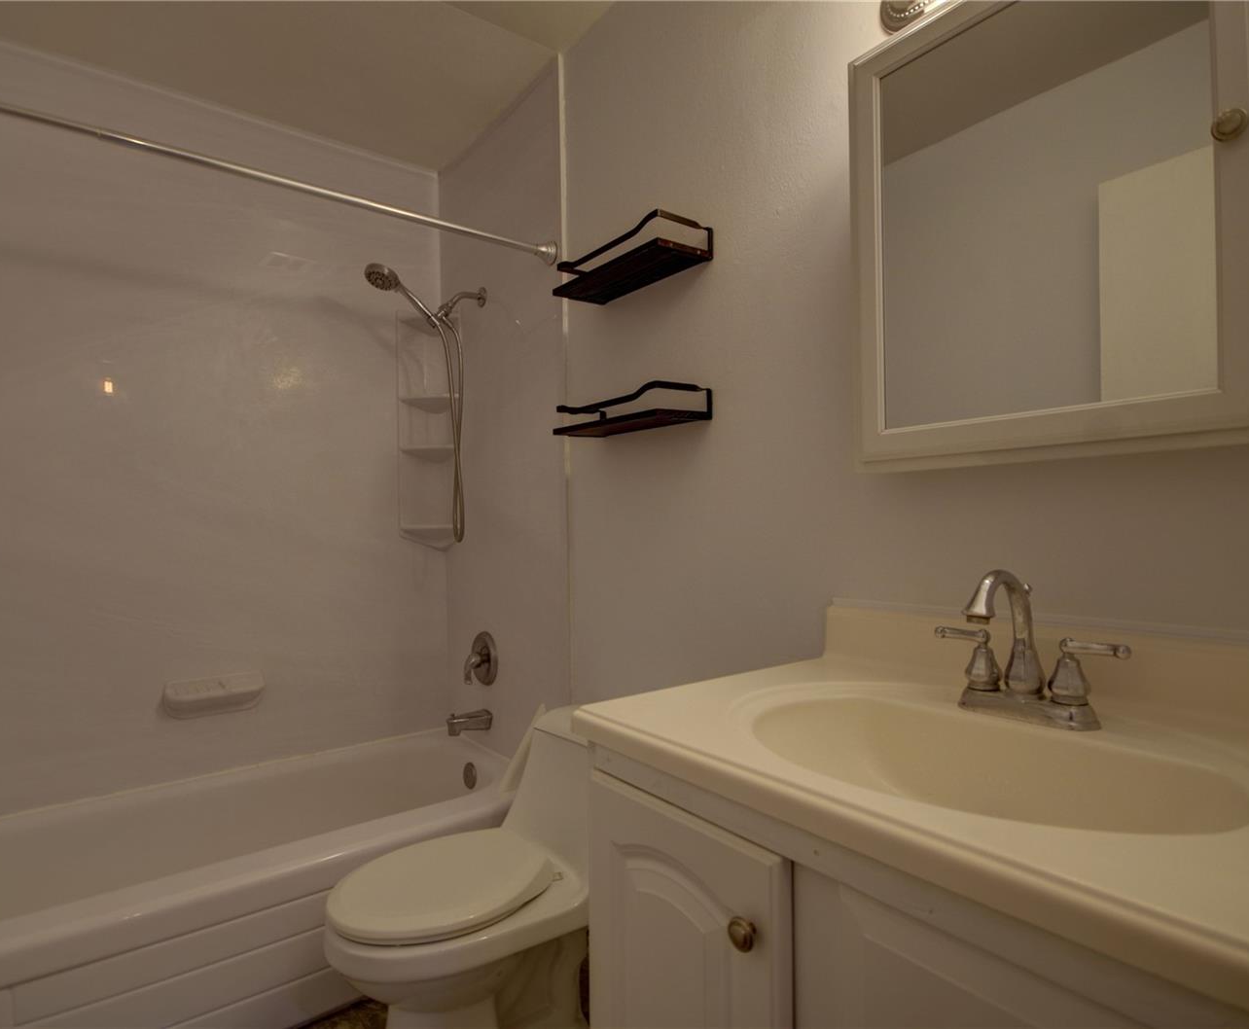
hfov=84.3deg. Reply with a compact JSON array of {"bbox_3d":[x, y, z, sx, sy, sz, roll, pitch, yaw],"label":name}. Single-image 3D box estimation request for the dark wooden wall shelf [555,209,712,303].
[{"bbox_3d":[0.008,-0.585,1.605,0.150,0.076,0.401,0,-1,-38],"label":"dark wooden wall shelf"}]

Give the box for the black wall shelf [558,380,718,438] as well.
[{"bbox_3d":[0.009,-0.237,1.606,0.150,0.073,0.401,0,-1,-38],"label":"black wall shelf"}]

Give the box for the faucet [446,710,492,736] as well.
[{"bbox_3d":[-0.517,0.695,2.295,0.141,0.066,0.062,0,-1,-38],"label":"faucet"}]

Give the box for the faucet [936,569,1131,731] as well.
[{"bbox_3d":[0.459,0.159,0.835,0.170,0.184,0.227,0,-1,-38],"label":"faucet"}]

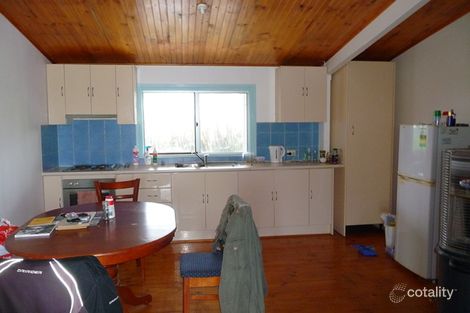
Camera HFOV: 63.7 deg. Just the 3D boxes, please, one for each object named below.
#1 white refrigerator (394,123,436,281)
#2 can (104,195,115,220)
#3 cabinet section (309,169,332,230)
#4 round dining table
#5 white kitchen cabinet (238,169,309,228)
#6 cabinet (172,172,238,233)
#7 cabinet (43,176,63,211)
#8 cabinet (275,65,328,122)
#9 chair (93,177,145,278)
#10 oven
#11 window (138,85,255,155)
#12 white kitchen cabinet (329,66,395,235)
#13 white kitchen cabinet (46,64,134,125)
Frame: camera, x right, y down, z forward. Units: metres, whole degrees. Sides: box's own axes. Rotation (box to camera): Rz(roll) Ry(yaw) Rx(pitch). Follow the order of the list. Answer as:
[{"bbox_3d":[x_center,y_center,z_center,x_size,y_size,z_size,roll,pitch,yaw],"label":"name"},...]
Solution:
[{"bbox_3d":[1.998,0.401,3.681,0.590,1.408,0.545,-1,5,-7],"label":"white refrigerator"},{"bbox_3d":[-0.932,0.374,2.808,0.066,0.160,0.066,-1,5,-7],"label":"can"},{"bbox_3d":[1.075,0.513,5.116,0.318,0.760,0.561,-1,5,-7],"label":"cabinet section"},{"bbox_3d":[-0.938,0.837,2.703,1.090,0.755,1.450,-2,5,-12],"label":"round dining table"},{"bbox_3d":[0.461,0.506,5.005,0.908,0.738,0.571,-1,5,-7],"label":"white kitchen cabinet"},{"bbox_3d":[-0.391,0.523,4.910,0.810,0.735,0.580,-1,5,-7],"label":"cabinet"},{"bbox_3d":[-2.138,0.558,4.695,0.205,0.735,0.580,-1,5,-7],"label":"cabinet"},{"bbox_3d":[0.881,-0.815,5.077,0.604,0.713,0.329,-1,5,-7],"label":"cabinet"},{"bbox_3d":[-1.204,0.676,3.866,0.440,0.870,0.480,-2,5,-18],"label":"chair"},{"bbox_3d":[-1.742,0.538,4.717,0.600,0.595,0.541,-1,5,-7],"label":"oven"},{"bbox_3d":[-0.491,-0.484,5.120,1.560,0.945,0.100,-1,5,-7],"label":"window"},{"bbox_3d":[1.669,-0.107,5.049,0.610,2.166,0.610,-1,5,-7],"label":"white kitchen cabinet"},{"bbox_3d":[-1.761,-0.760,4.751,1.010,0.713,0.329,-1,5,-7],"label":"white kitchen cabinet"}]

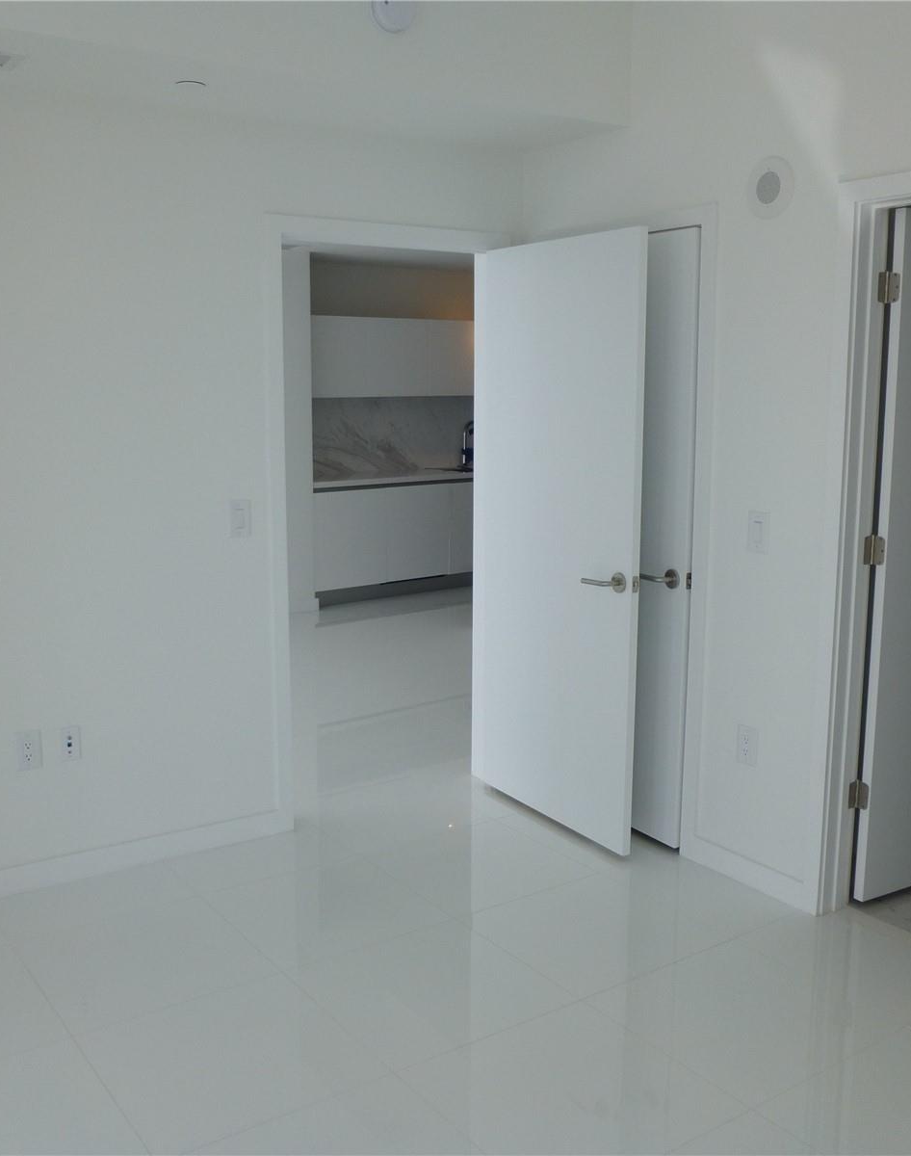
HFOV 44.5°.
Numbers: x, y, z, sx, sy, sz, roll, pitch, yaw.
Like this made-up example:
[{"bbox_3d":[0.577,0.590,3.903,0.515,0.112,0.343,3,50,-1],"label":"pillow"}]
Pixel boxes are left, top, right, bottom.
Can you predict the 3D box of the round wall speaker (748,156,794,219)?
[{"bbox_3d":[0.916,-1.148,3.265,0.030,0.178,0.176,-6,11,-34],"label":"round wall speaker"}]

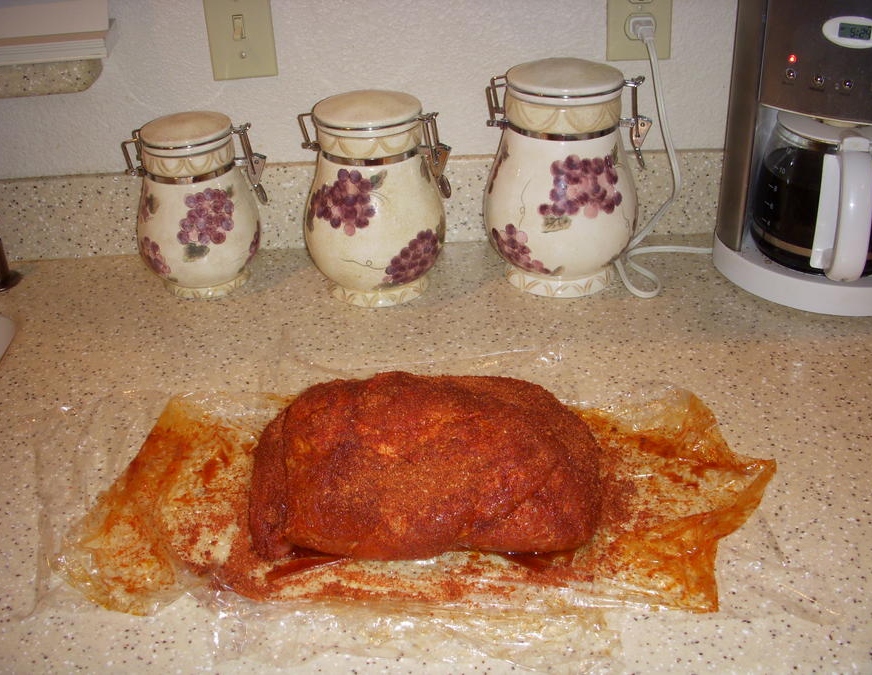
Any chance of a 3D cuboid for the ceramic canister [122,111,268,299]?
[{"bbox_3d":[-0.246,-0.141,1.033,0.147,0.178,0.131,-7,30,-8],"label":"ceramic canister"}]

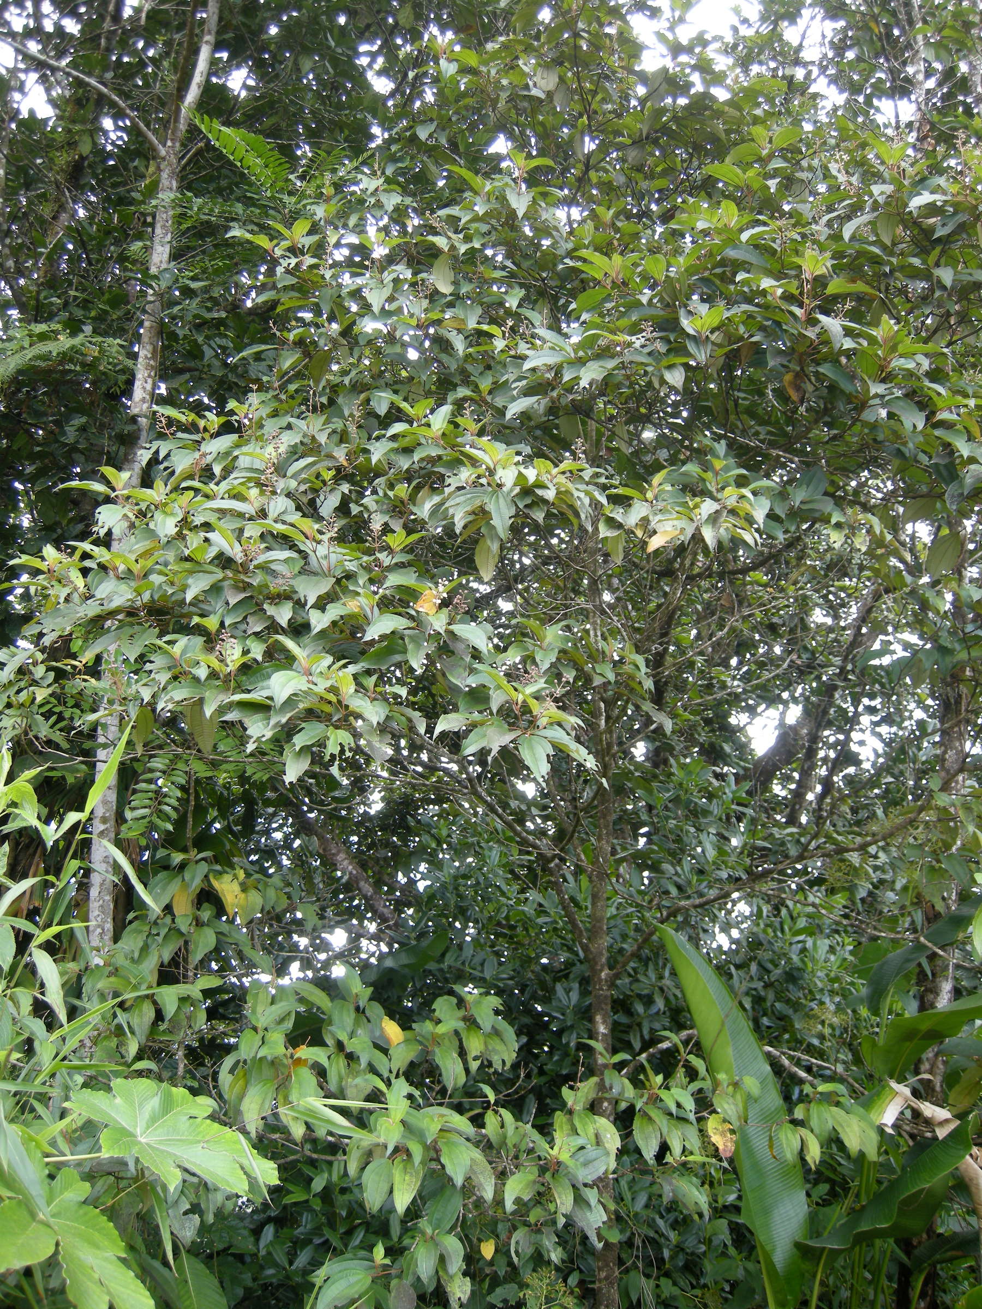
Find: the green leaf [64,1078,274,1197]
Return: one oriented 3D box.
[{"bbox_3d":[-0.635,0.972,2.700,0.390,0.100,0.360,17,17,14],"label":"green leaf"}]

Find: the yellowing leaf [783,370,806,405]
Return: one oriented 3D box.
[{"bbox_3d":[1.101,-0.968,4.800,0.080,0.120,0.040,-1,-6,12],"label":"yellowing leaf"}]

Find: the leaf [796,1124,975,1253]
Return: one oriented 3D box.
[{"bbox_3d":[1.158,1.561,3.900,0.530,0.200,0.250,-32,12,-9],"label":"leaf"}]

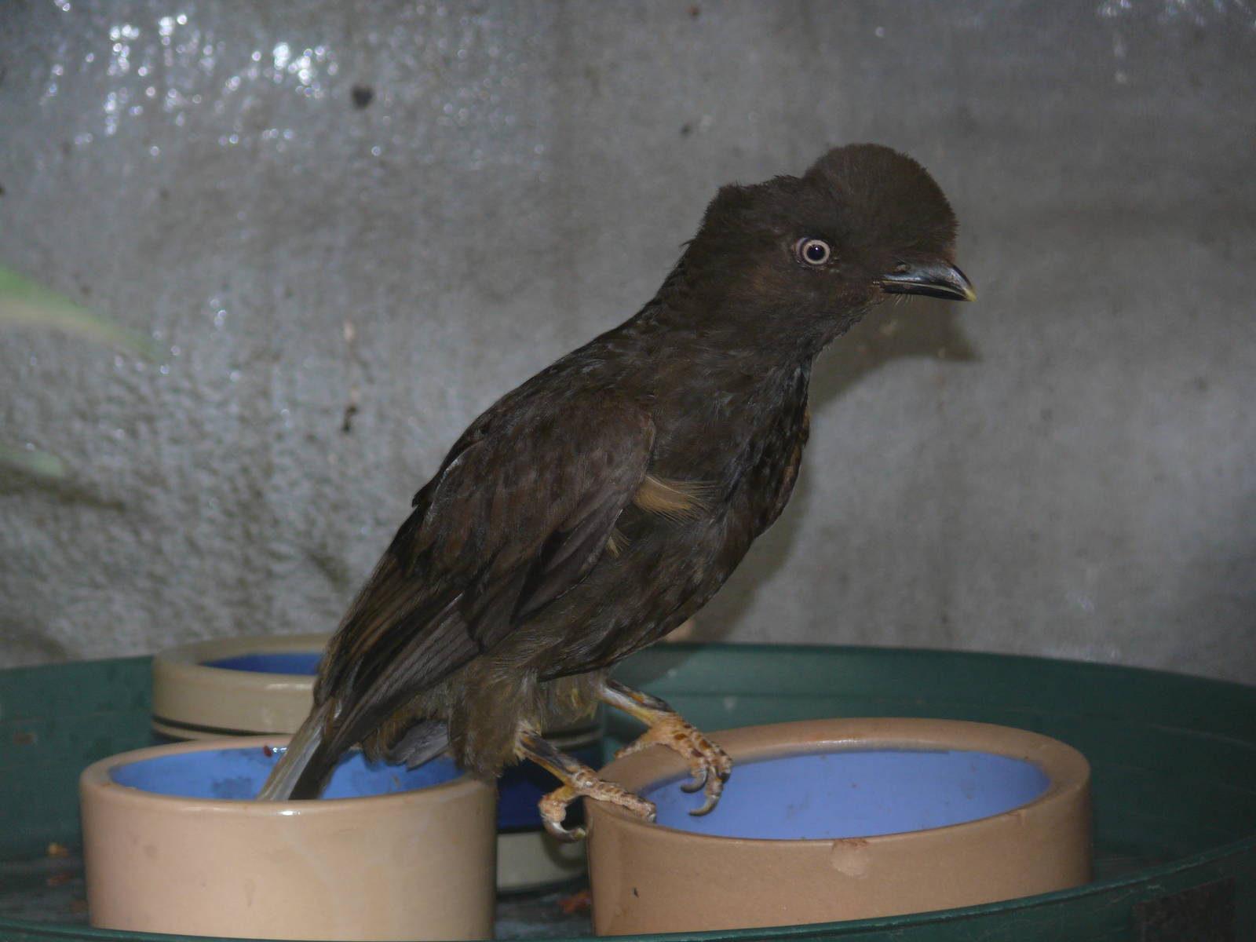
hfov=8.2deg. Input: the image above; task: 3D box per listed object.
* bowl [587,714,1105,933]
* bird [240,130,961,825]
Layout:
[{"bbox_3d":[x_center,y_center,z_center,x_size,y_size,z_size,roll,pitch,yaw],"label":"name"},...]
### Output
[{"bbox_3d":[0.064,0.120,2.605,0.149,0.055,0.149,-2,10,0],"label":"bowl"},{"bbox_3d":[-0.004,0.007,2.600,0.209,0.202,0.090,0,8,10],"label":"bird"}]

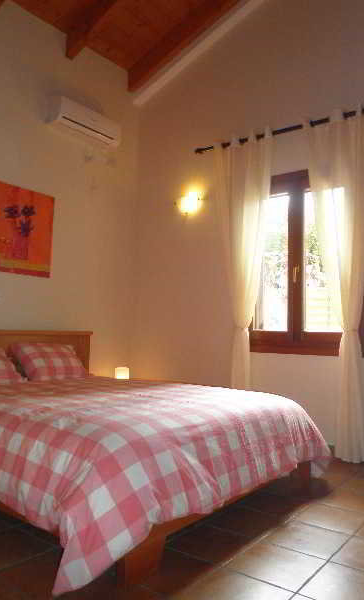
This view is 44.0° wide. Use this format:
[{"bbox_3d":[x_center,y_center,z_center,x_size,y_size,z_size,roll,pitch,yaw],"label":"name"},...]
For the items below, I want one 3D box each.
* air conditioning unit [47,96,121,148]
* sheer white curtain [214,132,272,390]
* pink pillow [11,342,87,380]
[{"bbox_3d":[-0.944,-1.713,4.439,0.209,0.231,0.734,-2,-5,40],"label":"air conditioning unit"},{"bbox_3d":[0.511,-0.134,4.048,0.621,2.703,0.133,-2,-5,40],"label":"sheer white curtain"},{"bbox_3d":[-1.154,0.523,3.911,0.627,0.400,0.160,6,-46,-50],"label":"pink pillow"}]

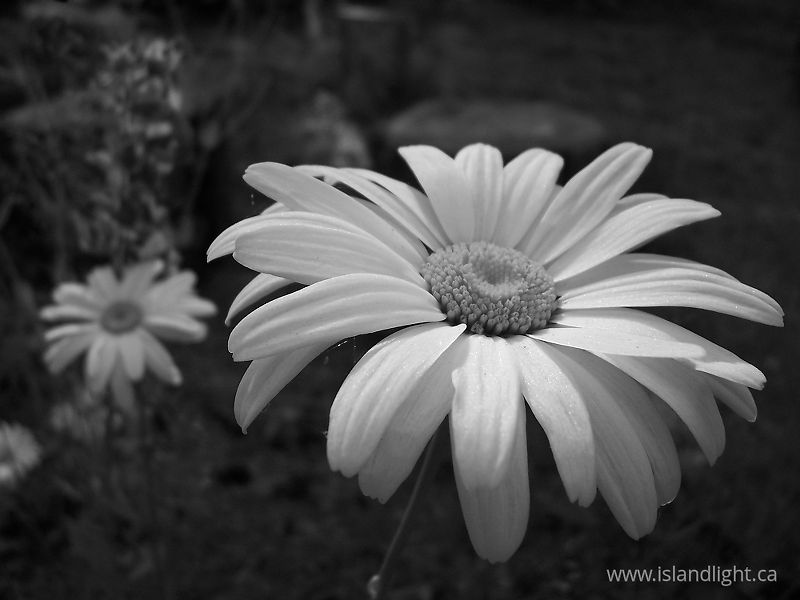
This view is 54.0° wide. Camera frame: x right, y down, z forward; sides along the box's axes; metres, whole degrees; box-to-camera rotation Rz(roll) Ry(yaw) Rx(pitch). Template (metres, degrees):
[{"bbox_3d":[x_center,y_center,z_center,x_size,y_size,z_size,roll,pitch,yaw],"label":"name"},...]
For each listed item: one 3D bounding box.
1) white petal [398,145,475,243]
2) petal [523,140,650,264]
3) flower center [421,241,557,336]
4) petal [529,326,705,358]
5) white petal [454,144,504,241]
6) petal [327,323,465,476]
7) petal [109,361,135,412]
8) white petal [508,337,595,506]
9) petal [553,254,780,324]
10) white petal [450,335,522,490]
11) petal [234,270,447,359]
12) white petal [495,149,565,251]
[{"bbox_3d":[0.007,-0.019,0.140,0.009,0.004,0.033,-3,42,-16],"label":"white petal"},{"bbox_3d":[0.032,-0.017,0.134,0.009,0.005,0.035,29,59,29],"label":"petal"},{"bbox_3d":[0.013,-0.002,0.117,0.021,0.008,0.021,8,34,0],"label":"flower center"},{"bbox_3d":[0.033,0.006,0.116,0.031,0.004,0.008,7,32,-19],"label":"petal"},{"bbox_3d":[0.015,-0.020,0.140,0.009,0.004,0.033,7,44,-1],"label":"white petal"},{"bbox_3d":[0.001,0.011,0.102,0.011,0.007,0.027,24,53,23],"label":"petal"},{"bbox_3d":[-0.124,0.036,0.350,0.009,0.030,0.005,-5,-17,-2],"label":"petal"},{"bbox_3d":[0.019,0.014,0.102,0.009,0.006,0.025,-3,51,-16],"label":"white petal"},{"bbox_3d":[0.041,0.001,0.119,0.035,0.006,0.009,5,34,0],"label":"petal"},{"bbox_3d":[0.011,0.013,0.102,0.009,0.005,0.024,6,50,-3],"label":"white petal"},{"bbox_3d":[-0.008,0.003,0.108,0.030,0.007,0.011,-9,37,-17],"label":"petal"},{"bbox_3d":[0.023,-0.018,0.139,0.009,0.004,0.032,16,46,12],"label":"white petal"}]

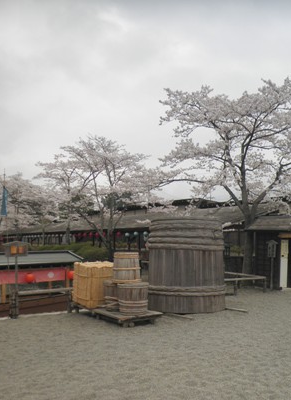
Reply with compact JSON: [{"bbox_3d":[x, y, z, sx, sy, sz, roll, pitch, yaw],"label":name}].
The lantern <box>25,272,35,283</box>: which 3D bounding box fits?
[{"bbox_3d":[-2.430,1.651,8.462,0.185,0.215,0.185,2,-5,-29],"label":"lantern"}]

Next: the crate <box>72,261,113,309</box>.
[{"bbox_3d":[-1.010,1.814,8.694,0.820,0.839,0.800,3,-5,-37],"label":"crate"}]

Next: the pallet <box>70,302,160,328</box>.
[{"bbox_3d":[-0.645,2.255,8.018,0.934,0.141,1.878,4,-6,-40],"label":"pallet"}]

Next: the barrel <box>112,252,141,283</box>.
[{"bbox_3d":[-0.363,1.327,7.934,0.561,0.565,0.561,0,-4,-3],"label":"barrel"}]

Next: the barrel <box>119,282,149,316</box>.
[{"bbox_3d":[-0.224,1.875,7.673,0.596,0.566,0.596,0,-4,0],"label":"barrel"}]

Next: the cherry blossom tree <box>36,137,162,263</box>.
[{"bbox_3d":[-2.335,-0.072,21.504,6.853,6.797,6.511,0,-4,-6],"label":"cherry blossom tree"}]

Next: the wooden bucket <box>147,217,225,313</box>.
[{"bbox_3d":[0.945,1.421,9.164,1.751,1.976,1.751,0,-4,6],"label":"wooden bucket"}]

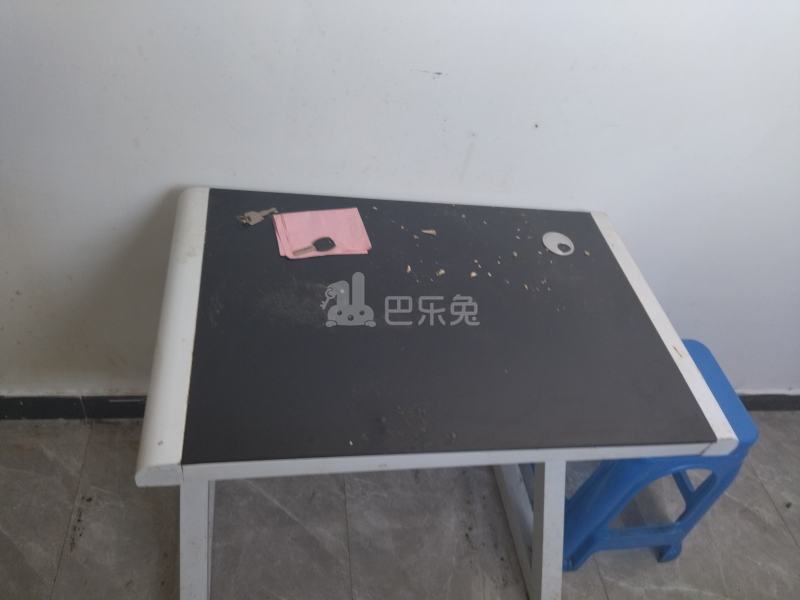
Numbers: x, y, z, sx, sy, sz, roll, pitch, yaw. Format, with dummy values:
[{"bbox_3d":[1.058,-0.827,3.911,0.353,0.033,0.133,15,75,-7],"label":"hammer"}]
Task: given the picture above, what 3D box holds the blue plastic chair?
[{"bbox_3d":[0.546,0.351,1.488,0.380,0.465,0.380,2,47,-13],"label":"blue plastic chair"}]

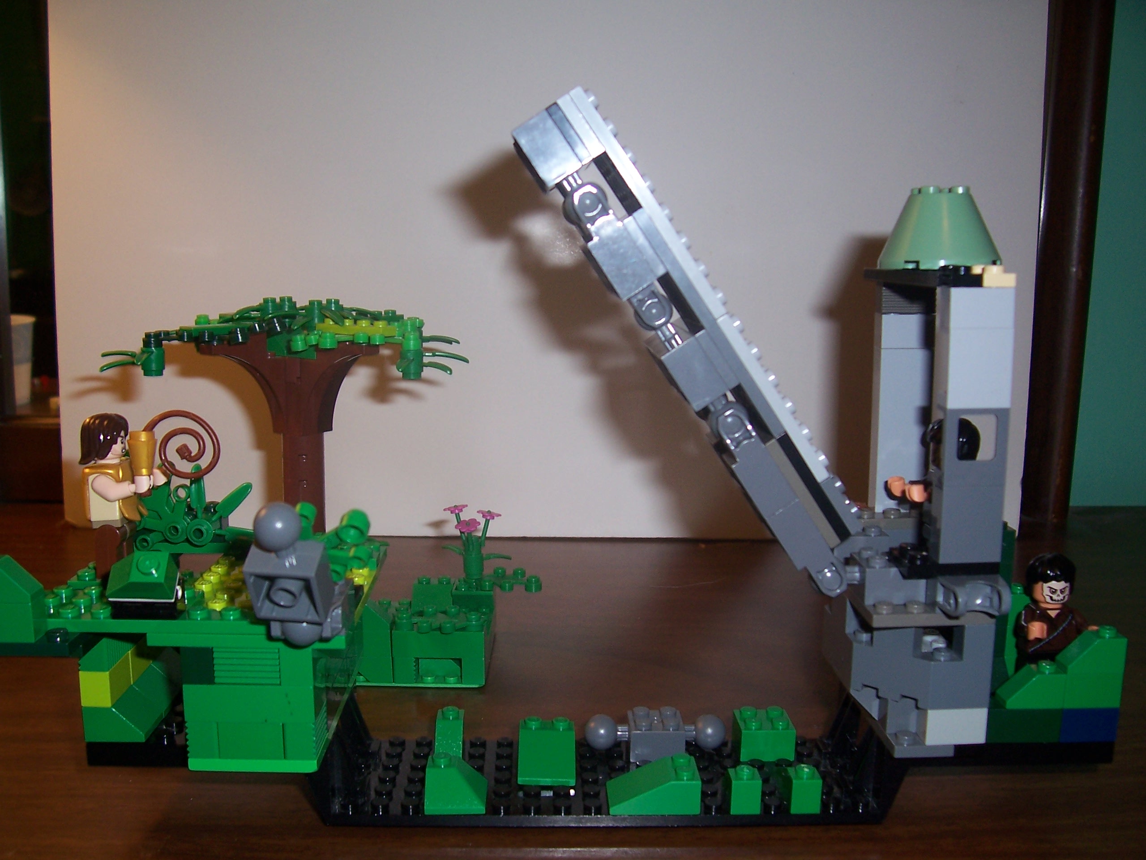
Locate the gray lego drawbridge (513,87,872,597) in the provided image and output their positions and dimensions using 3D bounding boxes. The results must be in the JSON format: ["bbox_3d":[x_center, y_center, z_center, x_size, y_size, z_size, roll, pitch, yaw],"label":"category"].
[{"bbox_3d":[0.032,-0.022,0.292,0.021,0.138,0.038,-34,8,3],"label":"gray lego drawbridge"}]

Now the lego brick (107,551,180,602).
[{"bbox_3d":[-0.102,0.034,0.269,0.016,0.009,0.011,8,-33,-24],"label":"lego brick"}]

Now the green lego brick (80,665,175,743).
[{"bbox_3d":[-0.118,0.073,0.304,0.016,0.010,0.030,1,9,-2],"label":"green lego brick"}]

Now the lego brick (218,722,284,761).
[{"bbox_3d":[-0.079,0.075,0.279,0.016,0.010,0.009,1,9,-2],"label":"lego brick"}]

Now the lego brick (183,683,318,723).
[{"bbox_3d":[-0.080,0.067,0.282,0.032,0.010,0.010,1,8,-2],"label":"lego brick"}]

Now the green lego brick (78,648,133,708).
[{"bbox_3d":[-0.122,0.064,0.295,0.008,0.010,0.016,1,9,-2],"label":"green lego brick"}]

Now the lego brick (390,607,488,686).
[{"bbox_3d":[-0.048,0.079,0.404,0.032,0.021,0.012,1,8,-2],"label":"lego brick"}]

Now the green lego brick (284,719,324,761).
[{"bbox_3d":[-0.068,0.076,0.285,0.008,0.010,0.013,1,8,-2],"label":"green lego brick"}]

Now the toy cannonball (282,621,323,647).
[{"bbox_3d":[-0.063,0.046,0.262,0.010,0.010,0.010,1,8,-2],"label":"toy cannonball"}]

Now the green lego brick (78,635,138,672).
[{"bbox_3d":[-0.122,0.055,0.293,0.008,0.010,0.016,1,9,-2],"label":"green lego brick"}]

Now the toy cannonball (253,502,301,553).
[{"bbox_3d":[-0.063,0.021,0.241,0.010,0.010,0.010,1,9,-2],"label":"toy cannonball"}]

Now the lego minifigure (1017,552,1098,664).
[{"bbox_3d":[0.132,0.056,0.311,0.024,0.043,0.015,1,8,-2],"label":"lego minifigure"}]

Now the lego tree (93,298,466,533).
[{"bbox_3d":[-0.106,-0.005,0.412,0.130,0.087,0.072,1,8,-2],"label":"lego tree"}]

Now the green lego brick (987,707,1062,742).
[{"bbox_3d":[0.118,0.077,0.302,0.024,0.010,0.009,1,9,-2],"label":"green lego brick"}]

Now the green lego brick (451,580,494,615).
[{"bbox_3d":[-0.039,0.065,0.443,0.016,0.011,0.016,1,9,-2],"label":"green lego brick"}]

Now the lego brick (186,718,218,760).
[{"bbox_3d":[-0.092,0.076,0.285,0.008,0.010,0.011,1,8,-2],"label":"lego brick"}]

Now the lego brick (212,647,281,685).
[{"bbox_3d":[-0.080,0.057,0.279,0.016,0.010,0.008,1,8,-2],"label":"lego brick"}]

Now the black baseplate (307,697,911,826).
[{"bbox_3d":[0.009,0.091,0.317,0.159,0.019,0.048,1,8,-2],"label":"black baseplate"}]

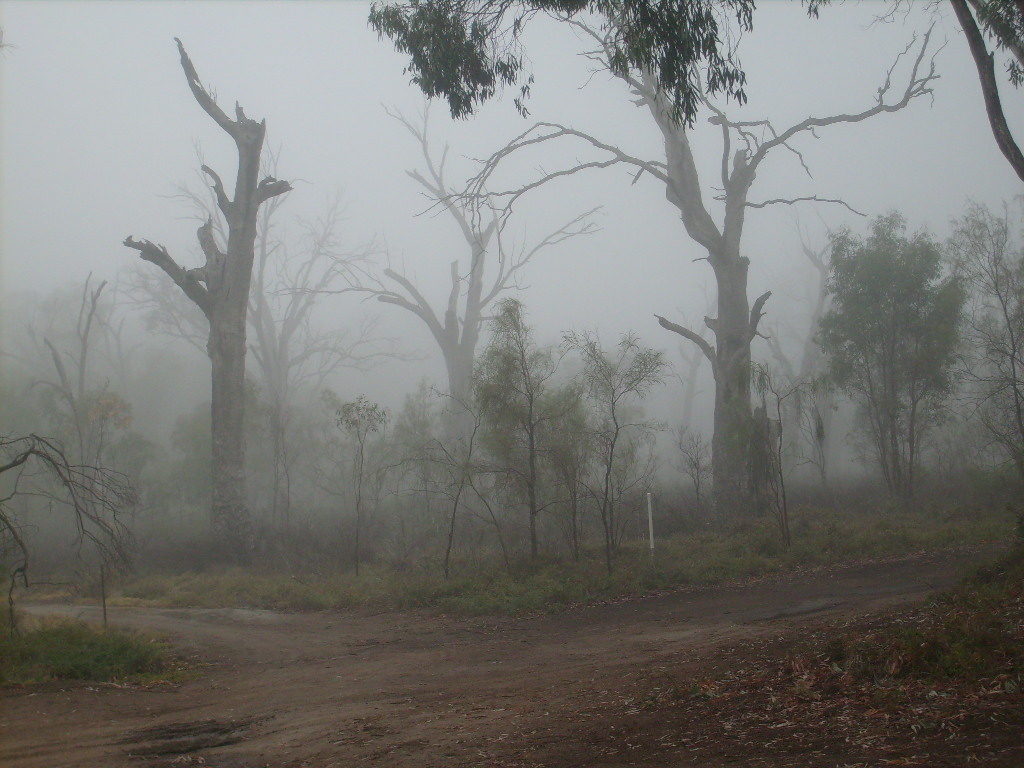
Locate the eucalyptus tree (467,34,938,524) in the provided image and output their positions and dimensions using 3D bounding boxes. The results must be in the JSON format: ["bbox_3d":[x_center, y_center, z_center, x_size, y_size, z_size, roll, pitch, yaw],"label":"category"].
[{"bbox_3d":[4.572,-2.914,44.000,11.660,12.290,7.580,0,-2,0],"label":"eucalyptus tree"}]

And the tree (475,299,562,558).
[{"bbox_3d":[0.103,0.703,28.500,1.390,4.110,1.320,0,-2,0],"label":"tree"}]

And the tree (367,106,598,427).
[{"bbox_3d":[-1.319,-3.109,68.000,8.930,14.700,7.140,0,-2,0],"label":"tree"}]

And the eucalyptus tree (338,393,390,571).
[{"bbox_3d":[-2.071,1.427,25.000,0.720,2.510,0.680,0,-2,0],"label":"eucalyptus tree"}]

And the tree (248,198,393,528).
[{"bbox_3d":[-7.940,-1.217,72.000,6.180,13.810,5.570,0,-2,0],"label":"tree"}]

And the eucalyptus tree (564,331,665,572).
[{"bbox_3d":[1.463,0.961,25.500,1.440,3.430,1.370,0,-2,0],"label":"eucalyptus tree"}]

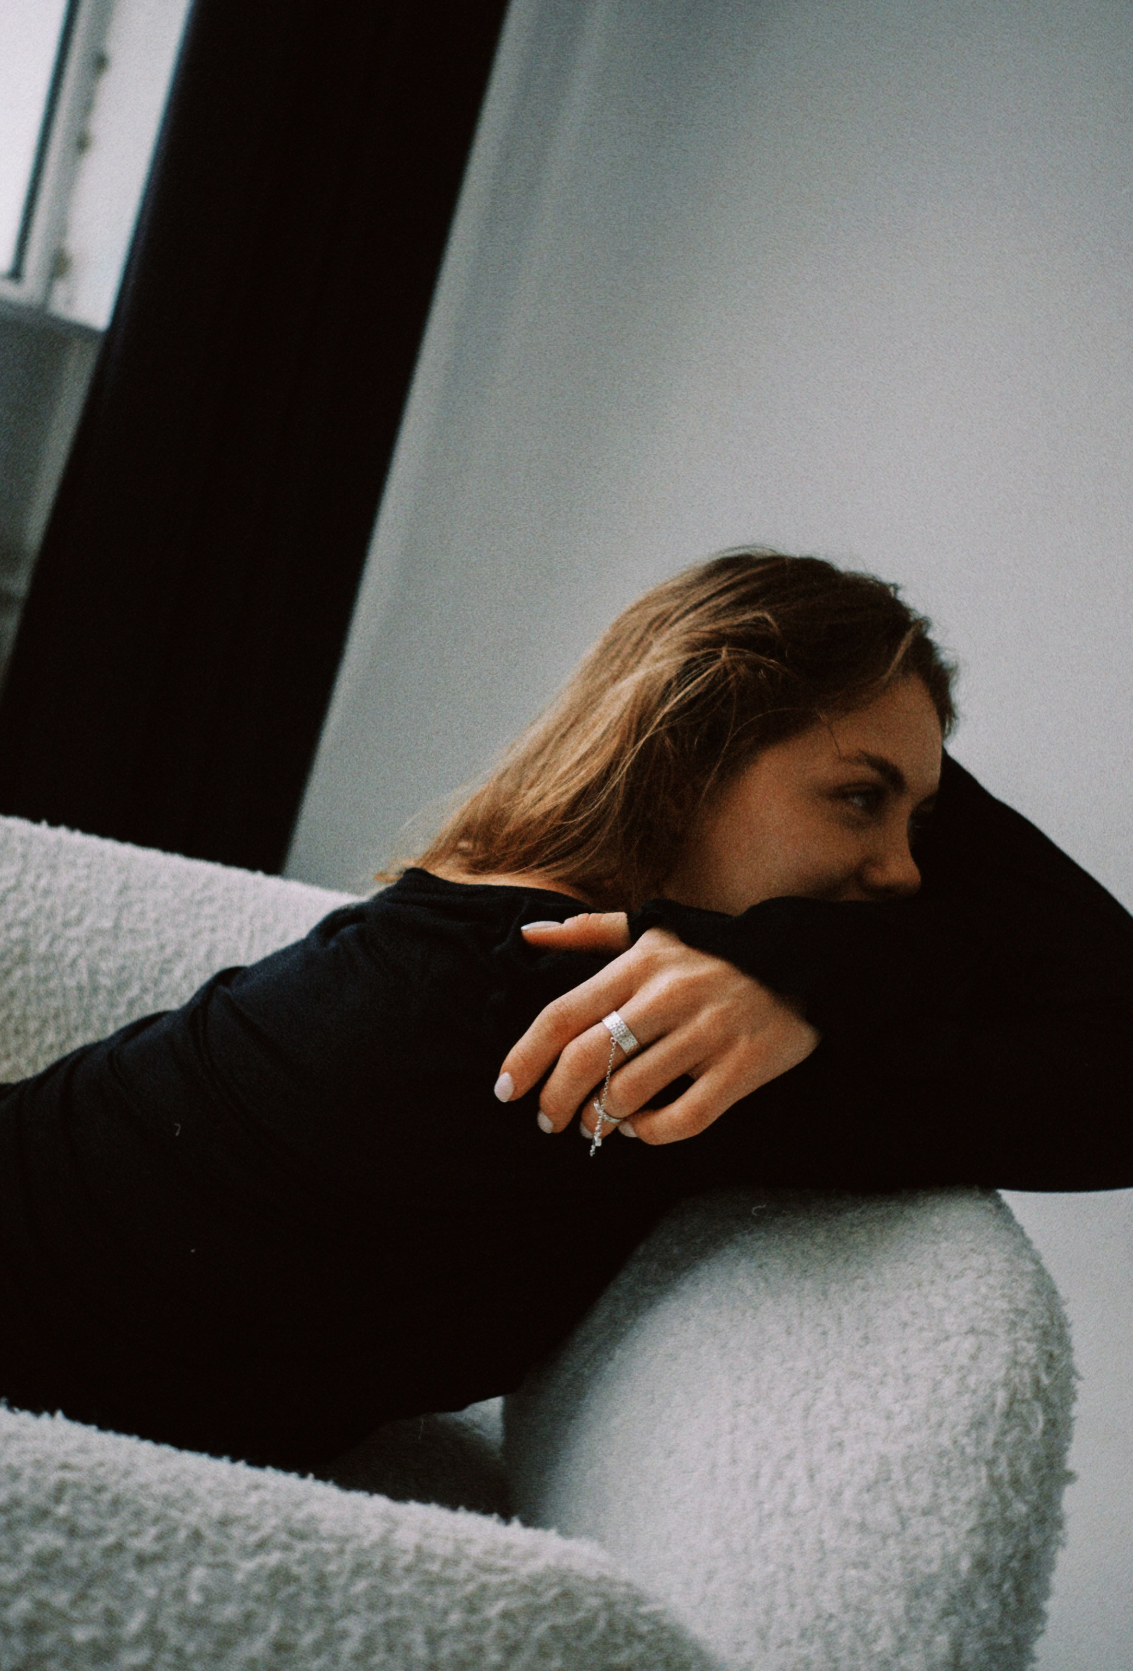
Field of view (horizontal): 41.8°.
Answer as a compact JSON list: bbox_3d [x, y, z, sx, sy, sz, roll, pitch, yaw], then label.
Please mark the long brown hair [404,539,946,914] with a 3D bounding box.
[{"bbox_3d":[0.073,-0.054,0.850,0.260,0.245,0.190,23,8,28],"label":"long brown hair"}]

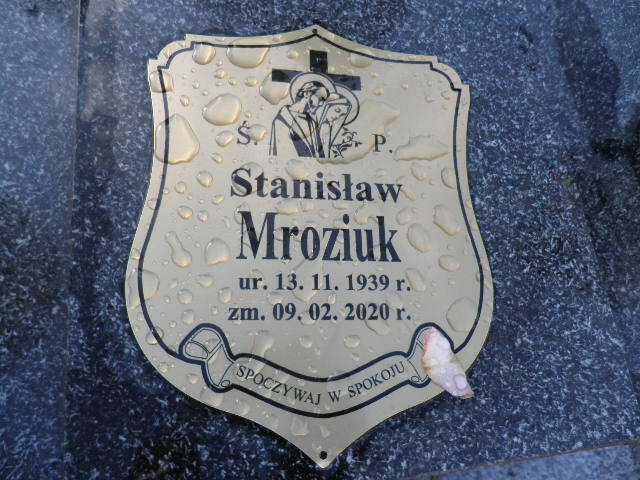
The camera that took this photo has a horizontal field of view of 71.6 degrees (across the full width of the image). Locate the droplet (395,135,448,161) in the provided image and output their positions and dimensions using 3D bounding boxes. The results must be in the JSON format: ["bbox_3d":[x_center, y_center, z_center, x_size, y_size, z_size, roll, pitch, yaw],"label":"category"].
[{"bbox_3d":[0.047,-0.043,0.204,0.026,0.003,0.014,1,73,-8],"label":"droplet"}]

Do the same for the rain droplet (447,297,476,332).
[{"bbox_3d":[0.066,0.034,0.203,0.015,0.003,0.016,2,73,-8],"label":"rain droplet"}]

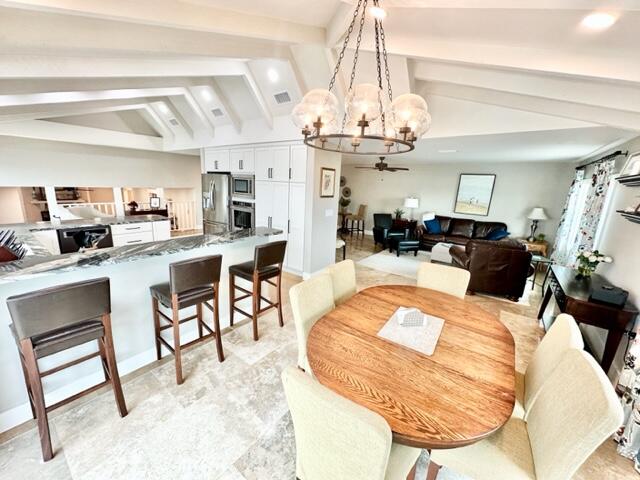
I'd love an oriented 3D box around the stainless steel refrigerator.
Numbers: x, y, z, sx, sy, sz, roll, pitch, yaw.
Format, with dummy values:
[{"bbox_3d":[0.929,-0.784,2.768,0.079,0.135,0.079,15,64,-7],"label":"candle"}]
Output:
[{"bbox_3d":[-2.078,-0.551,6.036,0.920,1.800,0.820,11,14,34],"label":"stainless steel refrigerator"}]

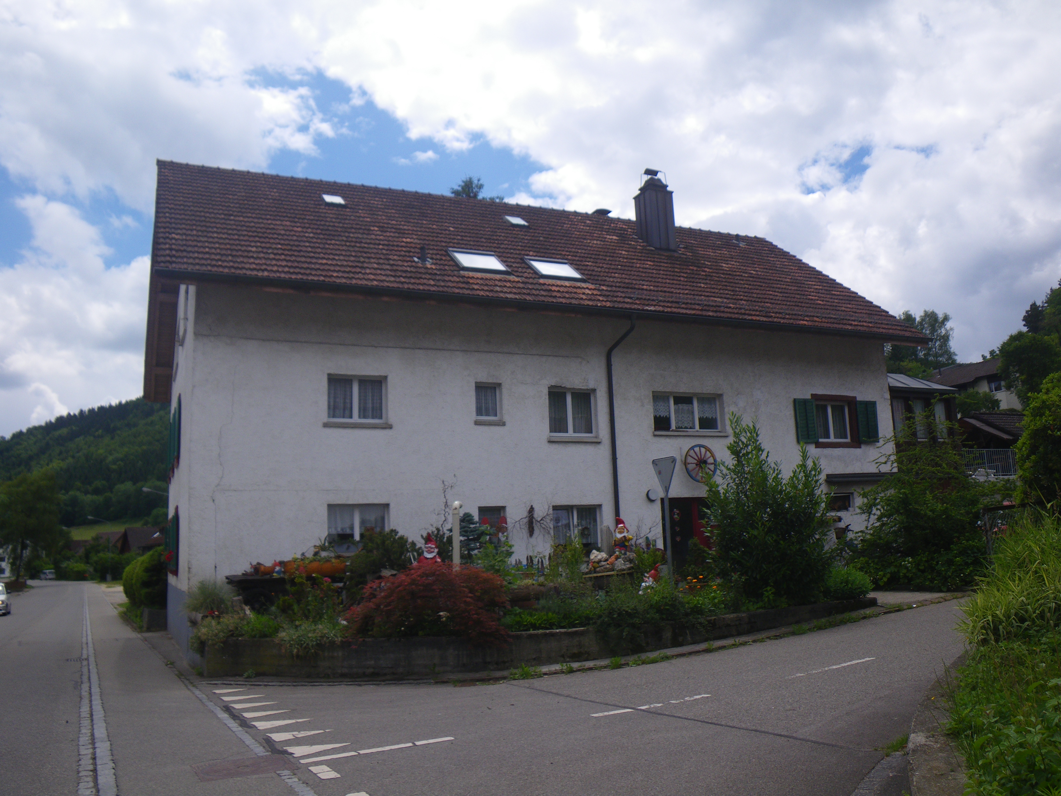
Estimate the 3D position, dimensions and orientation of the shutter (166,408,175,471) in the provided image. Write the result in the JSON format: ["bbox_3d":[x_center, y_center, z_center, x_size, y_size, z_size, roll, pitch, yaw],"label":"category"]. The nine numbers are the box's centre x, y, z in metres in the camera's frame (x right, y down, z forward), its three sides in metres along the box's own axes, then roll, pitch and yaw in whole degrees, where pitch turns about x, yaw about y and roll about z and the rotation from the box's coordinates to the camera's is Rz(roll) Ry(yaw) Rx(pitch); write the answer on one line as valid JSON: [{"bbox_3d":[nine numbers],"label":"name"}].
[{"bbox_3d":[-9.185,1.072,22.053,0.060,1.437,0.658,2,-11,-25],"label":"shutter"}]

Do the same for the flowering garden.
[{"bbox_3d":[0.094,2.246,15.424,11.281,3.642,4.553,2,-11,-25],"label":"flowering garden"}]

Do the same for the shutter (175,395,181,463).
[{"bbox_3d":[-8.043,0.680,19.602,0.060,1.427,0.658,2,-11,-25],"label":"shutter"}]

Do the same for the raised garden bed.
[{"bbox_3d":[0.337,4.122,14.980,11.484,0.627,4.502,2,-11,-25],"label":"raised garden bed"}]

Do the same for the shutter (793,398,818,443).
[{"bbox_3d":[7.211,0.600,22.417,0.727,1.172,0.060,2,-11,-25],"label":"shutter"}]

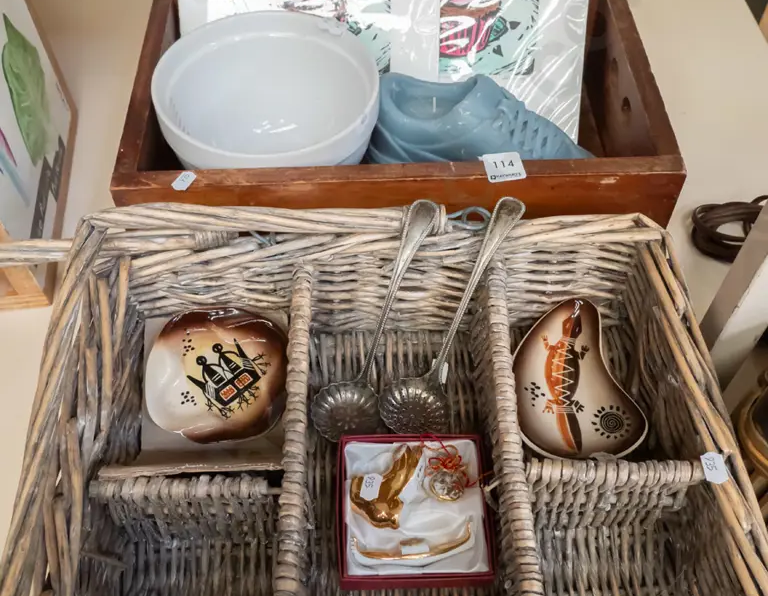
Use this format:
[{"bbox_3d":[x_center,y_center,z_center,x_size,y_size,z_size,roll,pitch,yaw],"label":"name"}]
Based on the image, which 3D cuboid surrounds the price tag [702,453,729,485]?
[{"bbox_3d":[0.191,0.098,0.478,0.013,0.001,0.019,-2,54,-1],"label":"price tag"}]

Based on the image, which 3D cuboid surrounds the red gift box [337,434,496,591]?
[{"bbox_3d":[0.019,0.132,0.517,0.090,0.022,0.091,-1,54,0],"label":"red gift box"}]

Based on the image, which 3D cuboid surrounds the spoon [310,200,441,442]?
[{"bbox_3d":[0.001,0.014,0.565,0.045,0.026,0.183,19,74,14],"label":"spoon"}]

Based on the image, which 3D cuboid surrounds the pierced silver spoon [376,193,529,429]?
[{"bbox_3d":[0.054,0.014,0.565,0.045,0.026,0.189,22,75,16],"label":"pierced silver spoon"}]

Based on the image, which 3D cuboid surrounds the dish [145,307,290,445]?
[{"bbox_3d":[-0.113,0.056,0.573,0.098,0.022,0.104,-5,59,-3],"label":"dish"}]

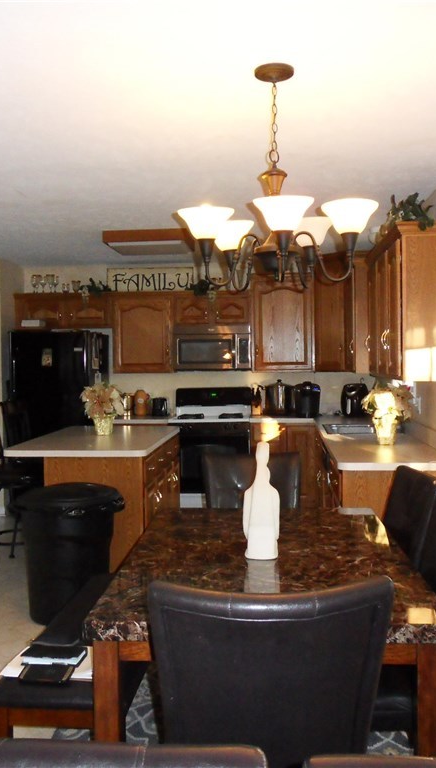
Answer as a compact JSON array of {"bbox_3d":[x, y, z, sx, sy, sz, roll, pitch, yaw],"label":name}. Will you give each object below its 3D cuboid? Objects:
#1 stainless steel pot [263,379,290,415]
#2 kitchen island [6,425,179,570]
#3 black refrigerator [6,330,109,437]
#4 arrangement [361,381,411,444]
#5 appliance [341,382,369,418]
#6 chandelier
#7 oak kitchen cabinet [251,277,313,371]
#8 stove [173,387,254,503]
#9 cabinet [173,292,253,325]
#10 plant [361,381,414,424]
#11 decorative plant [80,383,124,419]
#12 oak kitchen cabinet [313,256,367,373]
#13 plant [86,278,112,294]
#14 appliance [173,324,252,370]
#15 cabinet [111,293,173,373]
[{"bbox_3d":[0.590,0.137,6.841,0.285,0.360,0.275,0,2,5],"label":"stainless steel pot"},{"bbox_3d":[-0.821,0.849,5.166,0.925,0.915,1.430,0,2,5],"label":"kitchen island"},{"bbox_3d":[-1.539,0.377,6.963,0.733,1.720,0.780,0,2,5],"label":"black refrigerator"},{"bbox_3d":[1.081,0.186,4.530,0.310,0.400,0.300,0,2,5],"label":"arrangement"},{"bbox_3d":[1.295,0.155,6.711,0.250,0.310,0.295,1,2,31],"label":"appliance"},{"bbox_3d":[0.192,-0.697,2.353,0.670,0.730,0.650,0,2,5],"label":"chandelier"},{"bbox_3d":[0.641,-0.583,7.015,0.596,0.920,0.320,0,2,5],"label":"oak kitchen cabinet"},{"bbox_3d":[-0.056,0.654,7.065,0.765,1.190,0.690,0,2,5],"label":"stove"},{"bbox_3d":[-0.042,-0.754,7.224,0.767,0.340,0.340,0,2,5],"label":"cabinet"},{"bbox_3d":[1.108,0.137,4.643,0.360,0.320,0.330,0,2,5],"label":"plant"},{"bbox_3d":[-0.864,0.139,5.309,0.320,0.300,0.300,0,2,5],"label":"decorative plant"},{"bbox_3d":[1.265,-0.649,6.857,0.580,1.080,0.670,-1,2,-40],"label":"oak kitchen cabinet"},{"bbox_3d":[-1.186,-0.956,7.108,0.270,0.180,0.210,0,2,5],"label":"plant"},{"bbox_3d":[-0.034,-0.347,7.039,0.760,0.435,0.400,0,2,5],"label":"appliance"},{"bbox_3d":[-0.739,-0.515,7.178,0.625,0.790,0.335,0,2,5],"label":"cabinet"}]

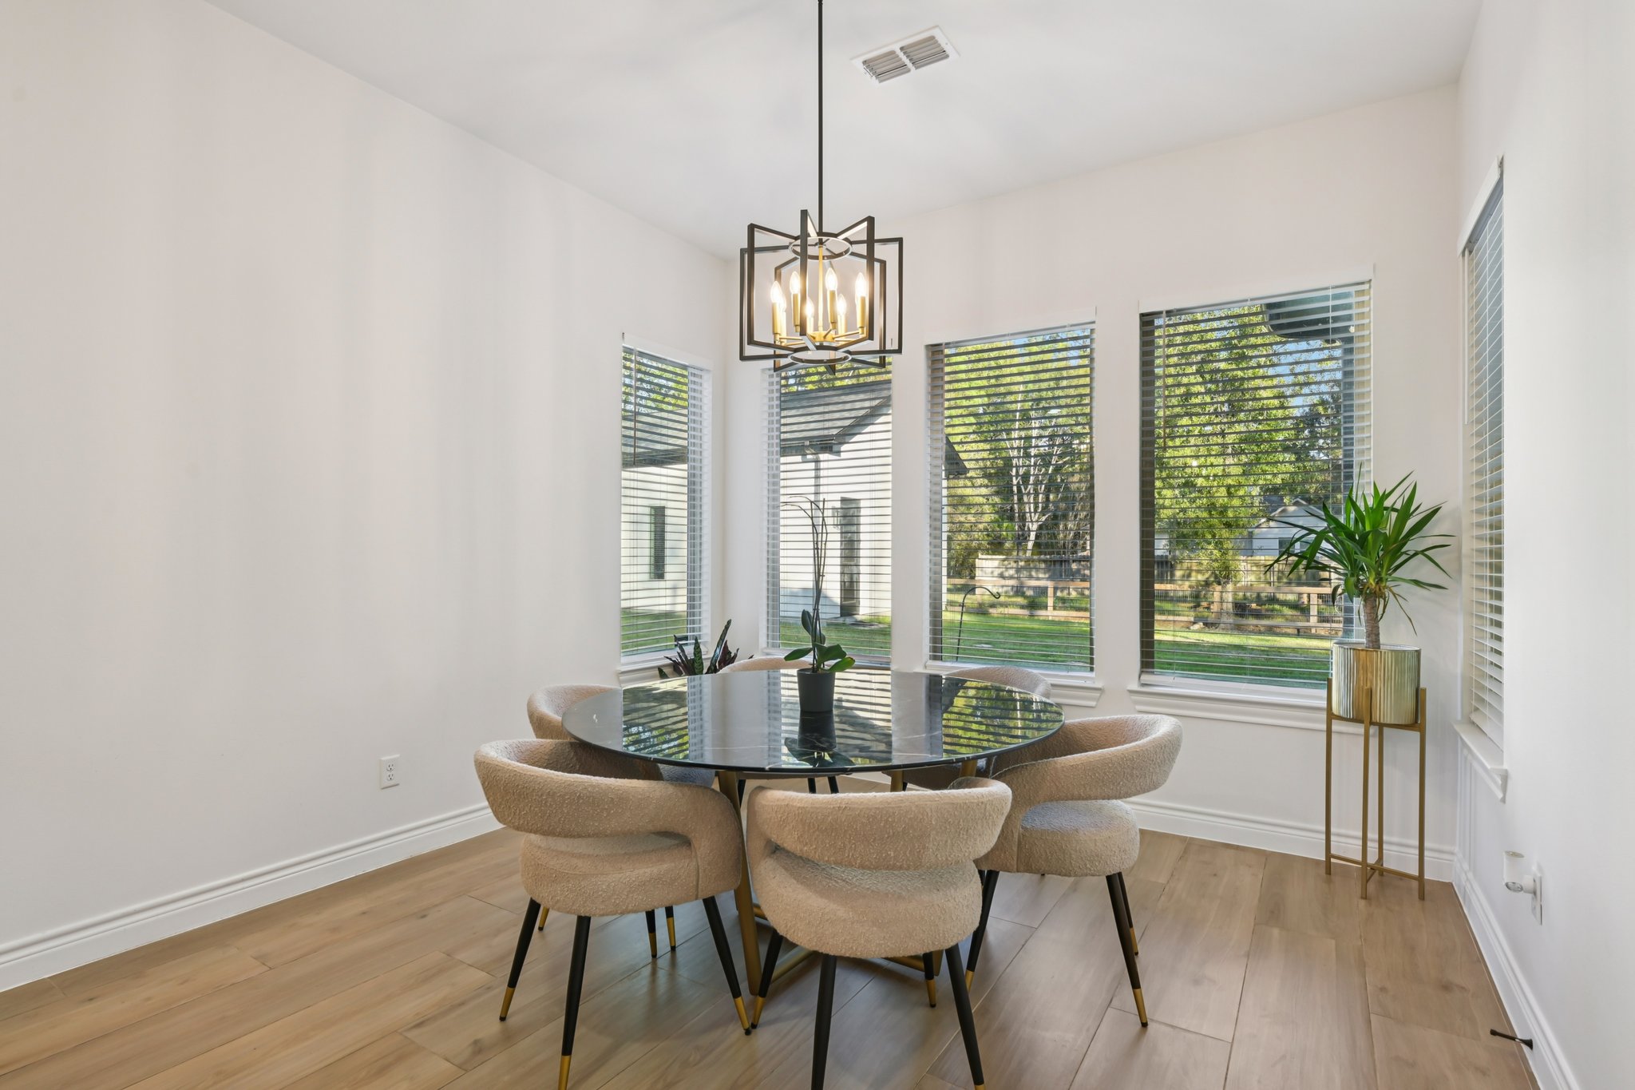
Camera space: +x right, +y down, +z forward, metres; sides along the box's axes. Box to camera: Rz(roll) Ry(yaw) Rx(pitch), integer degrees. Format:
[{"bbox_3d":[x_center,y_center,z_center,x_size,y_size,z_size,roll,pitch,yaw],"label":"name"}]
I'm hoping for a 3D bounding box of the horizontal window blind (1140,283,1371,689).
[{"bbox_3d":[1.865,-0.219,3.347,0.868,1.738,0.055,0,-1,33],"label":"horizontal window blind"}]

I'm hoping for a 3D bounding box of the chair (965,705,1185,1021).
[{"bbox_3d":[0.764,0.893,2.307,0.608,0.750,0.590,0,-1,22],"label":"chair"}]

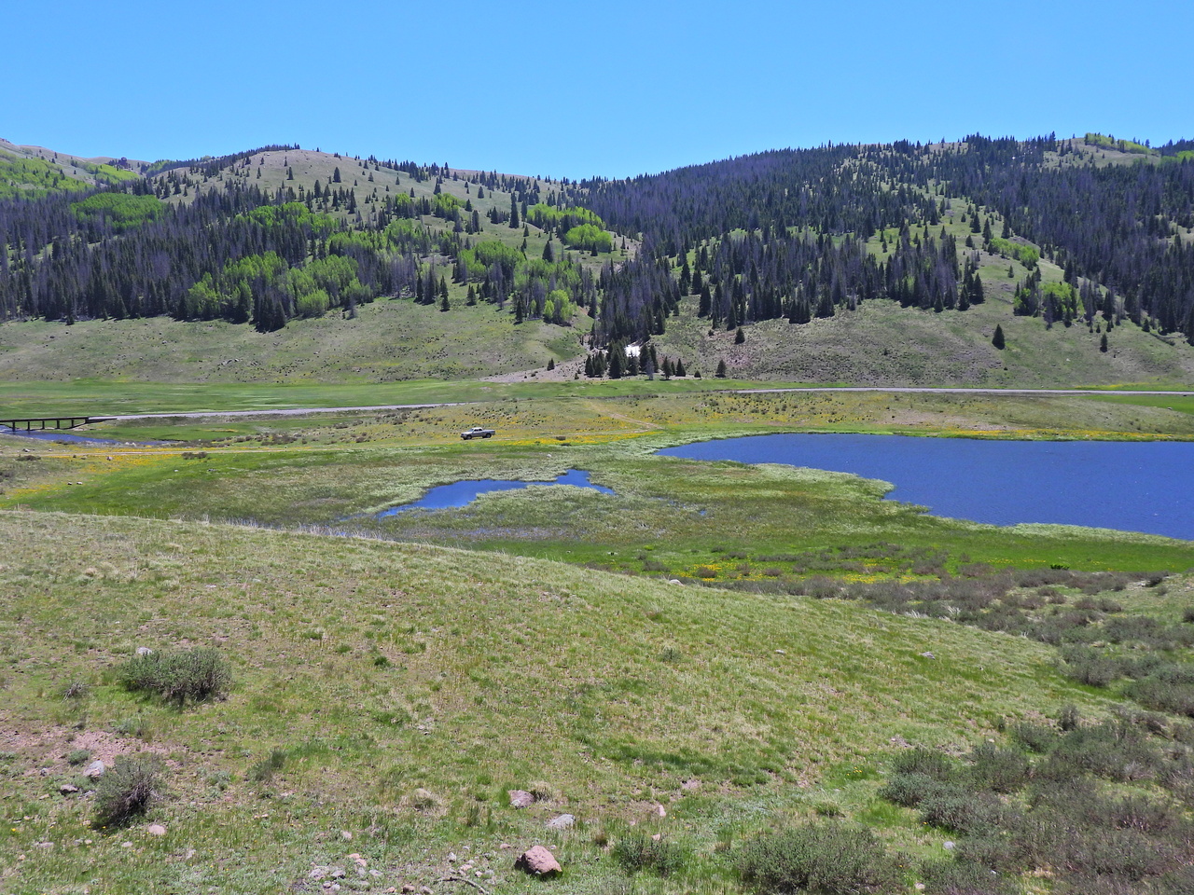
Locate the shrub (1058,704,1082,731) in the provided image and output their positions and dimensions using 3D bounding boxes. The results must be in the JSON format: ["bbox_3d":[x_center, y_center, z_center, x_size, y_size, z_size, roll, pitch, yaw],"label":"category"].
[{"bbox_3d":[8.100,4.630,19.500,0.390,0.450,0.380,0,5,0],"label":"shrub"}]

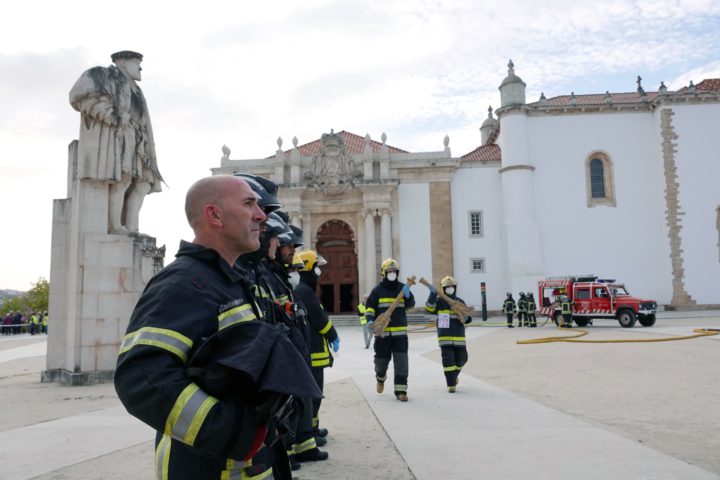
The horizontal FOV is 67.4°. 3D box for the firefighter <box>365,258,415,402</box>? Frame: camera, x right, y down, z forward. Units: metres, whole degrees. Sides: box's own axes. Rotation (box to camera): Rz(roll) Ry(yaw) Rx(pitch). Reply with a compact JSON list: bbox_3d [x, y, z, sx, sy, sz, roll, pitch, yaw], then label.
[{"bbox_3d":[0.404,1.162,7.029,0.680,1.840,0.520,-1,-7,-2],"label":"firefighter"}]

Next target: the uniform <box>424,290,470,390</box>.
[{"bbox_3d":[1.239,1.404,7.602,0.640,1.400,0.480,-1,-7,0],"label":"uniform"}]

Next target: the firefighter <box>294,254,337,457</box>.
[{"bbox_3d":[-0.446,0.963,4.971,0.440,1.770,0.580,1,-7,-20],"label":"firefighter"}]

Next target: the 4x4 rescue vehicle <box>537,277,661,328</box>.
[{"bbox_3d":[11.288,2.944,25.770,1.830,2.360,5.100,3,-8,-34],"label":"4x4 rescue vehicle"}]

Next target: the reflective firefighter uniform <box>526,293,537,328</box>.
[{"bbox_3d":[8.441,3.460,26.500,0.520,1.700,0.400,-2,-7,9],"label":"reflective firefighter uniform"}]

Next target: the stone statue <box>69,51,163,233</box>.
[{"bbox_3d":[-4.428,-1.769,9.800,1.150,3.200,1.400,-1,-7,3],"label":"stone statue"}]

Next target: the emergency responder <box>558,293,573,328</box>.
[{"bbox_3d":[9.839,3.349,25.755,0.600,1.640,0.460,-5,-8,30],"label":"emergency responder"}]

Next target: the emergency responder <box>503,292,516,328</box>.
[{"bbox_3d":[7.281,3.434,26.300,0.640,1.740,0.400,-2,-7,6],"label":"emergency responder"}]

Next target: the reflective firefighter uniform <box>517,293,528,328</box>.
[{"bbox_3d":[8.126,3.488,26.952,0.560,1.740,0.420,-4,-8,24],"label":"reflective firefighter uniform"}]

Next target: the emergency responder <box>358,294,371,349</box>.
[{"bbox_3d":[0.195,2.445,16.200,0.520,1.630,0.400,-4,-7,20],"label":"emergency responder"}]

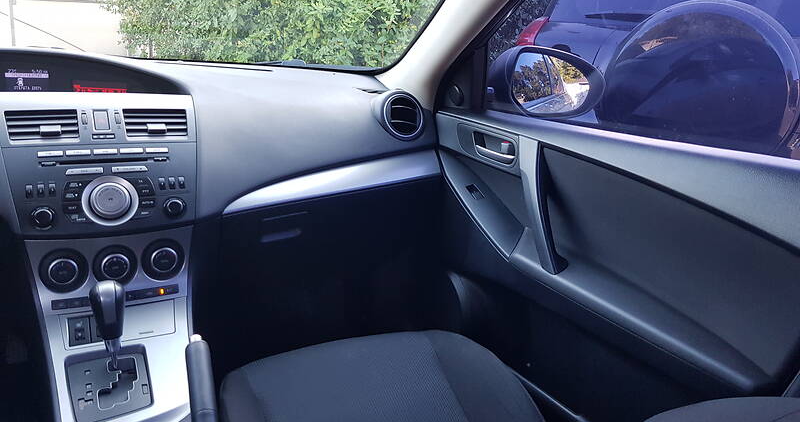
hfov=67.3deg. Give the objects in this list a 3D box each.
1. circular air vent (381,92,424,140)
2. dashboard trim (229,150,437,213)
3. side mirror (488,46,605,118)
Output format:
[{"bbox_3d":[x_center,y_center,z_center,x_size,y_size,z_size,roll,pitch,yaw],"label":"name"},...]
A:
[{"bbox_3d":[0.004,-0.203,1.290,0.098,0.098,0.040,-6,-3,-31],"label":"circular air vent"},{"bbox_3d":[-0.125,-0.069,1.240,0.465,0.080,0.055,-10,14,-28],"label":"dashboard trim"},{"bbox_3d":[0.314,-0.286,1.326,0.230,0.148,0.125,-2,16,-19],"label":"side mirror"}]

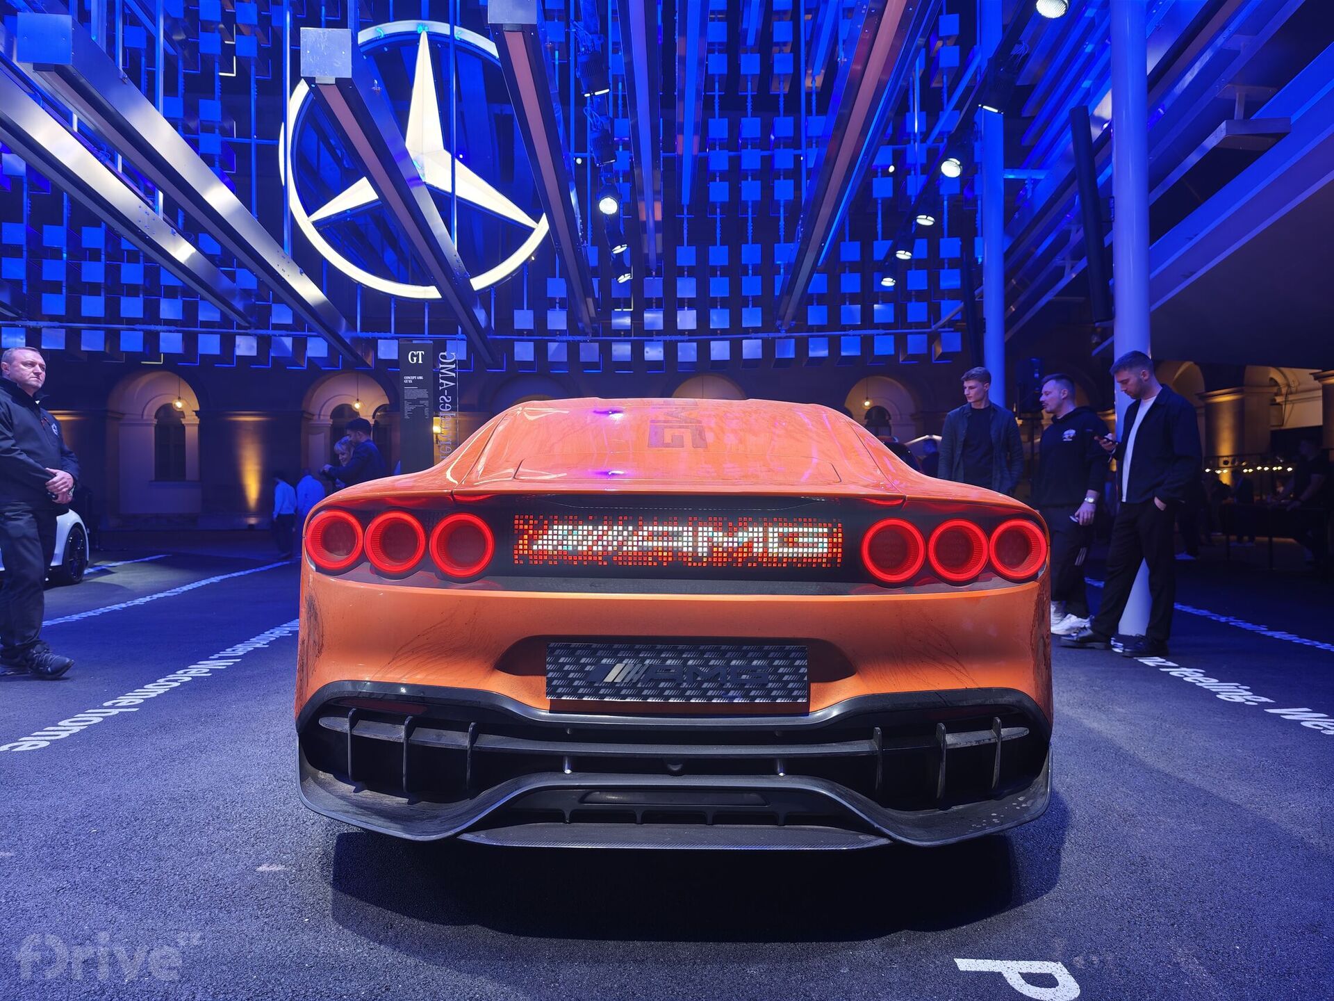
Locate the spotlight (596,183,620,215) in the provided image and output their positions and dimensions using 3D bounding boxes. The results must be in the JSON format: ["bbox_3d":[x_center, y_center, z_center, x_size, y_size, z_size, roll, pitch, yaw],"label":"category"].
[{"bbox_3d":[-0.630,-3.220,9.500,0.260,0.270,0.360,-2,41,-2],"label":"spotlight"}]

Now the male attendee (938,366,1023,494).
[{"bbox_3d":[2.160,-0.040,6.100,0.570,1.760,0.370,1,1,24],"label":"male attendee"}]

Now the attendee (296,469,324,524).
[{"bbox_3d":[-6.550,0.300,16.300,0.500,1.700,0.360,0,1,-24],"label":"attendee"}]

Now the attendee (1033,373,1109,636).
[{"bbox_3d":[2.700,0.000,5.900,0.400,1.720,0.500,-1,2,-34],"label":"attendee"}]

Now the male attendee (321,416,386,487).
[{"bbox_3d":[-3.640,-0.110,10.300,0.680,1.710,0.520,1,1,18],"label":"male attendee"}]

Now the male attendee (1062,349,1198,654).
[{"bbox_3d":[2.740,-0.010,5.220,0.660,1.750,0.540,0,1,-26],"label":"male attendee"}]

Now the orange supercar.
[{"bbox_3d":[0.080,0.240,4.600,1.970,1.340,5.150,0,1,1],"label":"orange supercar"}]

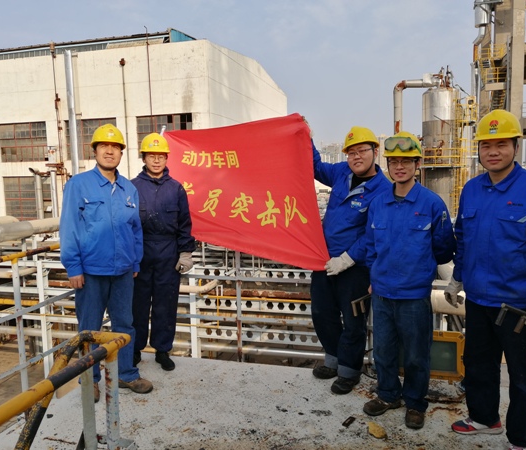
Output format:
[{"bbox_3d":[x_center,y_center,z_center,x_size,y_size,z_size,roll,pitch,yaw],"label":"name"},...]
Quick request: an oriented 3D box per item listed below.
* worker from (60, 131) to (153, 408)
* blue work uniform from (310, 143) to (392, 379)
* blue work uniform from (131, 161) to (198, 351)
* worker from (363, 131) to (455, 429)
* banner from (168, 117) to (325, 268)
[{"bbox_3d":[-1.058,0.253,3.163,0.520,1.833,0.350,-5,7,-32],"label":"worker"},{"bbox_3d":[0.615,0.259,3.252,0.560,1.591,0.380,3,7,37],"label":"blue work uniform"},{"bbox_3d":[-0.850,0.302,3.700,0.540,1.502,0.290,-3,6,-14],"label":"blue work uniform"},{"bbox_3d":[0.873,0.309,2.809,0.490,1.706,0.340,3,7,34],"label":"worker"},{"bbox_3d":[-0.187,-0.259,3.524,1.490,1.060,0.150,2,7,33],"label":"banner"}]

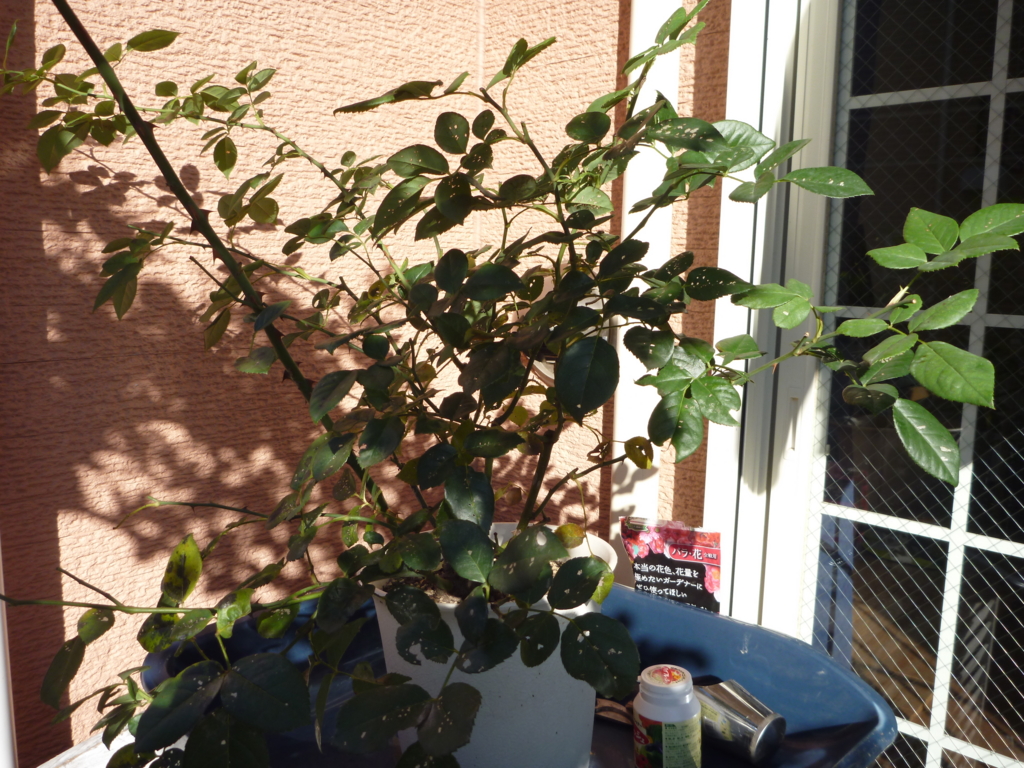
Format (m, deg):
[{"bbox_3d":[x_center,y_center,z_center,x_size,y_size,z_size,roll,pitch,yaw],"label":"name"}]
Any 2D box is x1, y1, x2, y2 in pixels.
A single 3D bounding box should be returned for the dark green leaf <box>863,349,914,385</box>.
[{"bbox_3d":[0.336,-0.015,0.741,0.065,0.010,0.032,-32,53,-19],"label":"dark green leaf"}]

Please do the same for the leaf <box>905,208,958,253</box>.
[{"bbox_3d":[0.345,-0.126,0.682,0.041,0.012,0.057,-16,52,3],"label":"leaf"}]

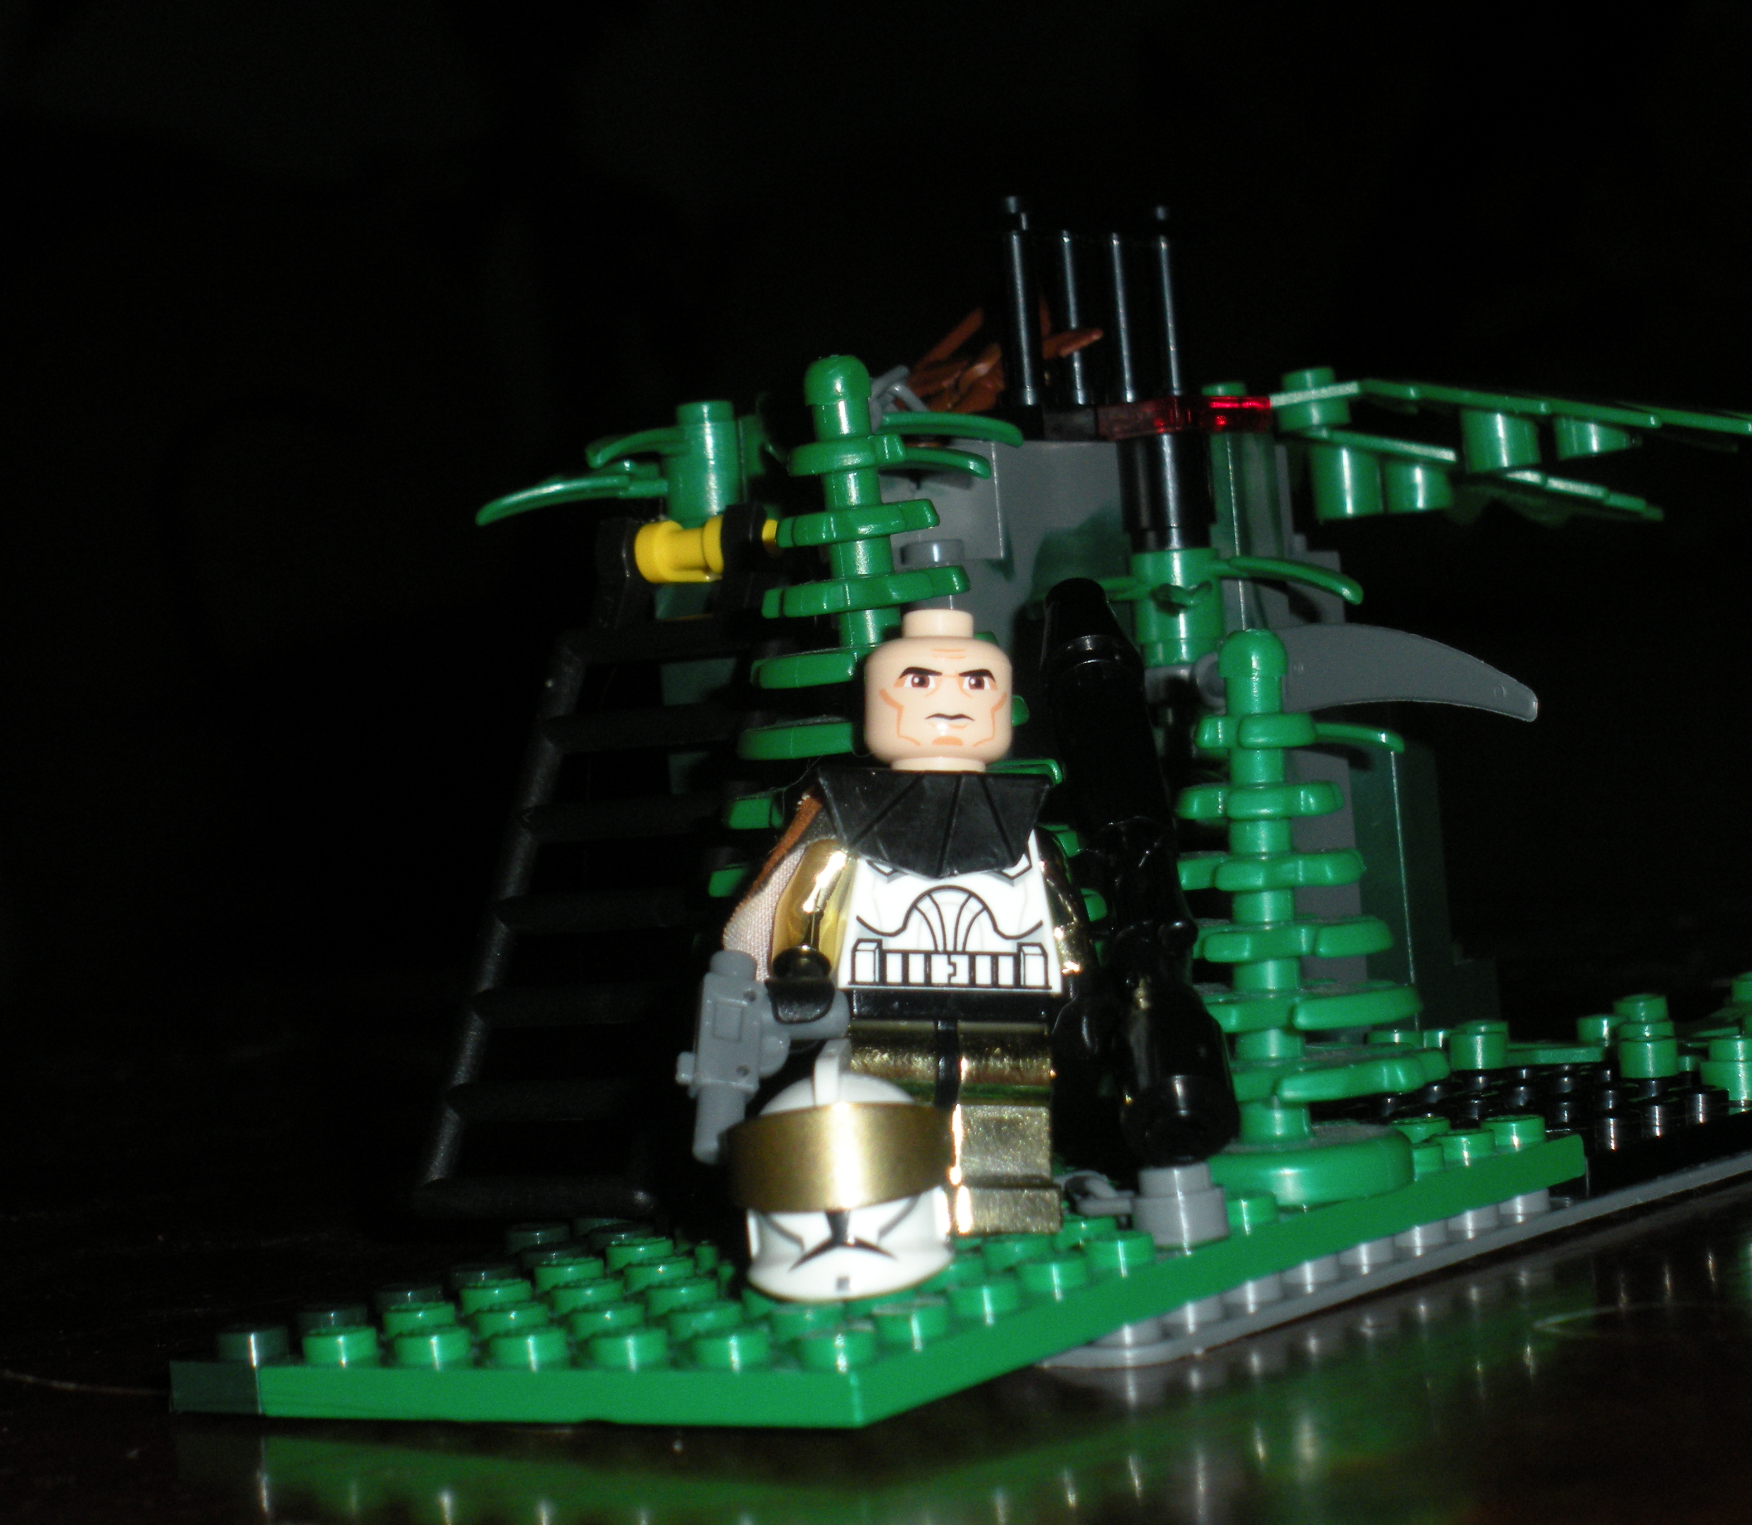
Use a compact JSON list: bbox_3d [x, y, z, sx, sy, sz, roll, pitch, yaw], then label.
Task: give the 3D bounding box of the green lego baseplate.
[{"bbox_3d":[0.003,0.035,0.325,0.056,0.005,0.096,-5,2,35],"label":"green lego baseplate"}]

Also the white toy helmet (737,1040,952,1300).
[{"bbox_3d":[-0.002,0.026,0.296,0.014,0.016,0.014,-5,2,6],"label":"white toy helmet"}]

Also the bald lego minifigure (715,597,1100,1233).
[{"bbox_3d":[0.002,0.011,0.315,0.025,0.042,0.015,-4,2,-5],"label":"bald lego minifigure"}]

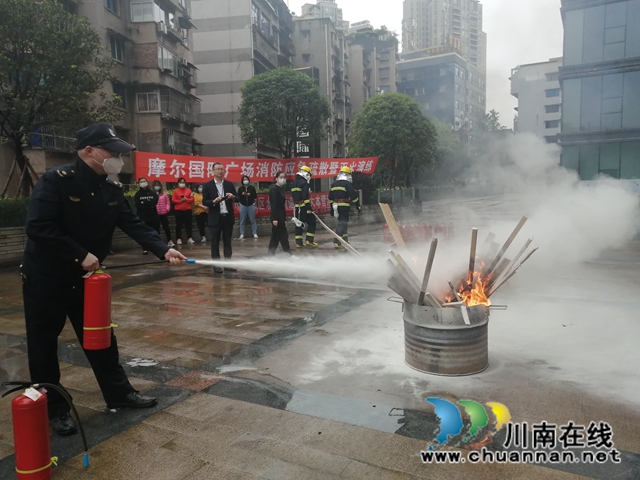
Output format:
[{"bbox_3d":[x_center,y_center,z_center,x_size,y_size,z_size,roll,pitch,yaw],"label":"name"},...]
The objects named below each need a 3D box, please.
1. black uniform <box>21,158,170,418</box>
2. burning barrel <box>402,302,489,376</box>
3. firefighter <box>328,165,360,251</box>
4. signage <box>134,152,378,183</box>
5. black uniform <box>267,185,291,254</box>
[{"bbox_3d":[-1.260,0.262,2.788,0.660,1.450,0.580,1,7,27],"label":"black uniform"},{"bbox_3d":[0.913,0.653,3.494,0.595,0.467,0.595,-2,6,0],"label":"burning barrel"},{"bbox_3d":[0.512,-0.721,10.250,0.640,1.720,0.480,2,7,30],"label":"firefighter"},{"bbox_3d":[-1.058,-2.303,15.100,0.150,0.750,10.050,3,8,40],"label":"signage"},{"bbox_3d":[-0.806,-0.421,9.450,0.430,1.370,0.450,1,7,25],"label":"black uniform"}]

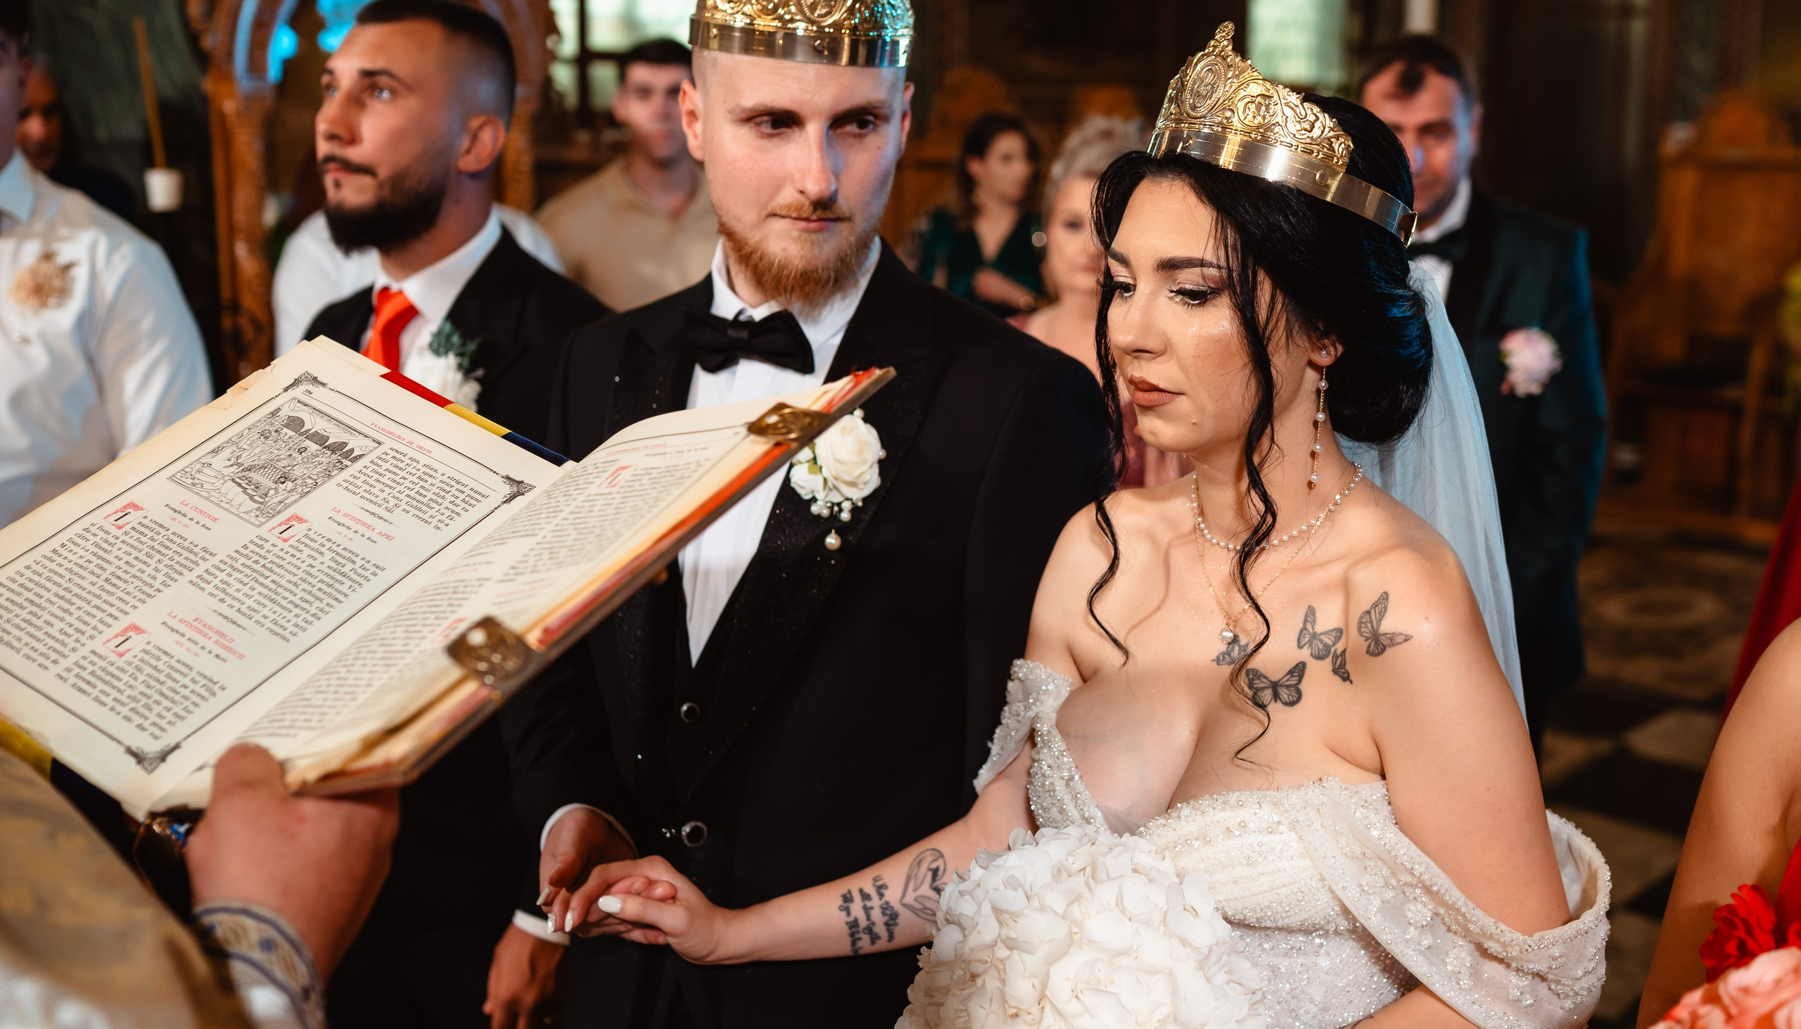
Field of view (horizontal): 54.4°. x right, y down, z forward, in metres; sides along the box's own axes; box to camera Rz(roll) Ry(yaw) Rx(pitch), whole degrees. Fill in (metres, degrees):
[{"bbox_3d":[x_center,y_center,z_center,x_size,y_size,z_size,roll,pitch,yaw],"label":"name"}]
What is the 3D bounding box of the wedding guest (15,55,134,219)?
[{"bbox_3d":[-1.846,-0.121,3.910,0.490,1.760,0.310,-1,11,-5],"label":"wedding guest"}]

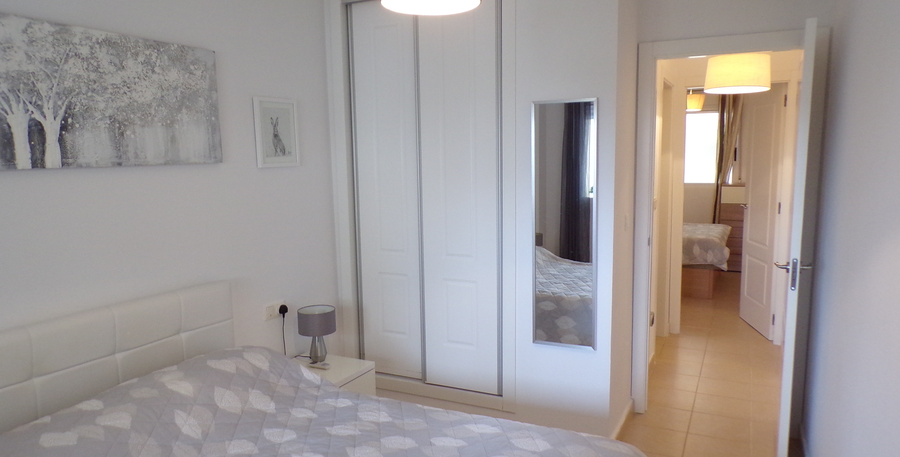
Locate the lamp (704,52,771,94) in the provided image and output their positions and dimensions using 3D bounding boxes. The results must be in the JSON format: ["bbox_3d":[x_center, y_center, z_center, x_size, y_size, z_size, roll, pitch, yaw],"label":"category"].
[{"bbox_3d":[1.851,-0.993,4.007,0.430,0.210,0.430,3,8,26],"label":"lamp"}]

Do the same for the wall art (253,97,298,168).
[{"bbox_3d":[-0.895,-0.494,3.241,0.020,0.345,0.315,3,8,26],"label":"wall art"}]

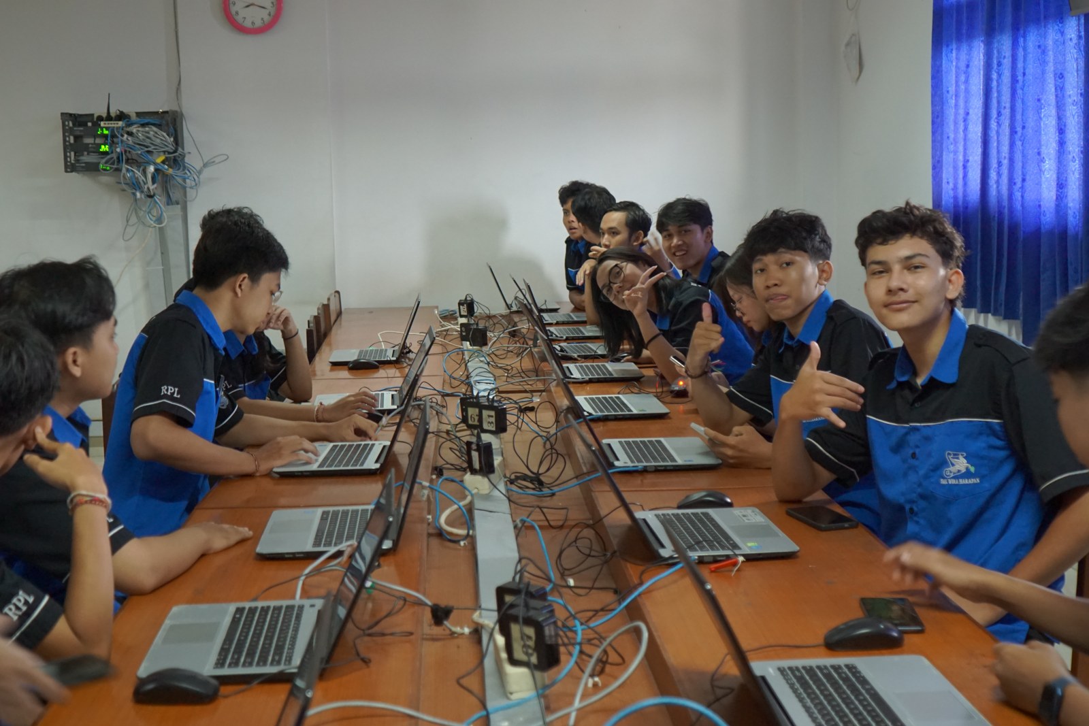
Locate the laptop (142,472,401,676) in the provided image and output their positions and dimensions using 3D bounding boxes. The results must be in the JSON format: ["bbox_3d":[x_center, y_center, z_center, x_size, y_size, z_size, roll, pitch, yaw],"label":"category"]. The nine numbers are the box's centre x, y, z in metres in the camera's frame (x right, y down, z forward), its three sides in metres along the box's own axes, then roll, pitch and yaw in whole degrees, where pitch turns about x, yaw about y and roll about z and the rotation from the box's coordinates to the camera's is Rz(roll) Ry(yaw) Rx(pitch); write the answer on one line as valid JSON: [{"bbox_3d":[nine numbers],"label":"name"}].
[{"bbox_3d":[-0.403,0.311,2.176,0.353,0.229,0.342,-2,7,-6],"label":"laptop"}]

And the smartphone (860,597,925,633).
[{"bbox_3d":[0.543,0.392,2.264,0.072,0.009,0.158,0,7,5],"label":"smartphone"}]

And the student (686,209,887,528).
[{"bbox_3d":[0.586,0.323,3.400,0.540,1.330,0.480,-7,9,-36],"label":"student"}]

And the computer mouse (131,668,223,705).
[{"bbox_3d":[-0.498,0.436,1.971,0.113,0.038,0.062,-1,7,1],"label":"computer mouse"}]

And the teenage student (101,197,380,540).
[{"bbox_3d":[-0.700,0.340,3.450,0.620,1.330,0.500,-2,7,-4],"label":"teenage student"}]

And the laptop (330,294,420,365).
[{"bbox_3d":[-0.640,-0.124,5.516,0.336,0.237,0.342,-2,7,-5],"label":"laptop"}]

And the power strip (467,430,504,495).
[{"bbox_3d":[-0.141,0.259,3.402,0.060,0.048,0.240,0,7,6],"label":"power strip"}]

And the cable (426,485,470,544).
[{"bbox_3d":[-0.208,0.326,3.140,0.100,0.070,0.200,-2,7,-4],"label":"cable"}]

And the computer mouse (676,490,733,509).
[{"bbox_3d":[0.336,0.283,3.028,0.113,0.038,0.062,-1,7,2],"label":"computer mouse"}]

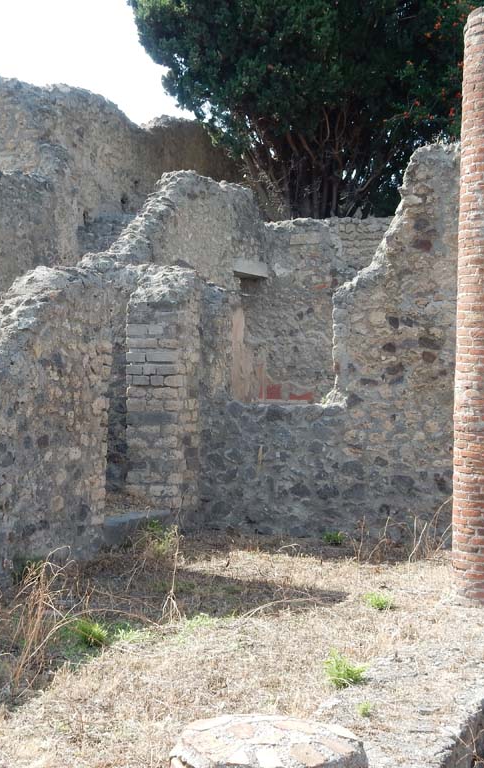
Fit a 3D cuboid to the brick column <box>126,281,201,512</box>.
[{"bbox_3d":[-0.612,0.074,9.832,0.459,1.789,0.421,1,1,19],"label":"brick column"}]

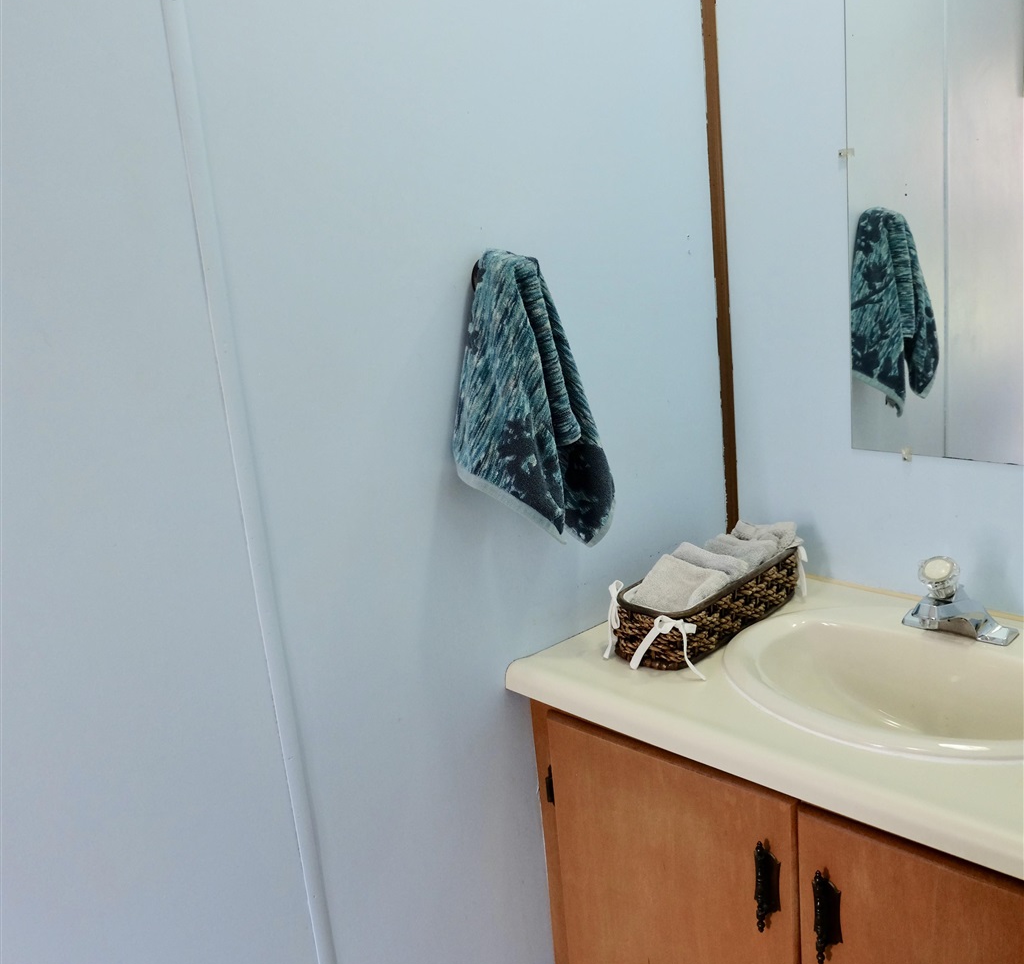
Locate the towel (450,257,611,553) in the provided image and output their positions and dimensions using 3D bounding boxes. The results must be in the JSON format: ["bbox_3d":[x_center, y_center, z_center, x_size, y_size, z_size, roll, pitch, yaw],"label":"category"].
[{"bbox_3d":[0.025,-0.100,1.405,0.285,0.427,0.118,-18,19,-41],"label":"towel"}]

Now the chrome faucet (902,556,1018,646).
[{"bbox_3d":[0.616,0.159,1.442,0.140,0.132,0.150,-18,19,-41],"label":"chrome faucet"}]

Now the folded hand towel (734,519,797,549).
[{"bbox_3d":[0.417,0.105,1.720,0.115,0.078,0.085,7,19,41],"label":"folded hand towel"}]

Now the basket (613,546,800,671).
[{"bbox_3d":[0.314,0.179,1.617,0.148,0.083,0.385,7,19,41],"label":"basket"}]

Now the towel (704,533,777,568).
[{"bbox_3d":[0.365,0.134,1.670,0.115,0.076,0.090,7,19,41],"label":"towel"}]

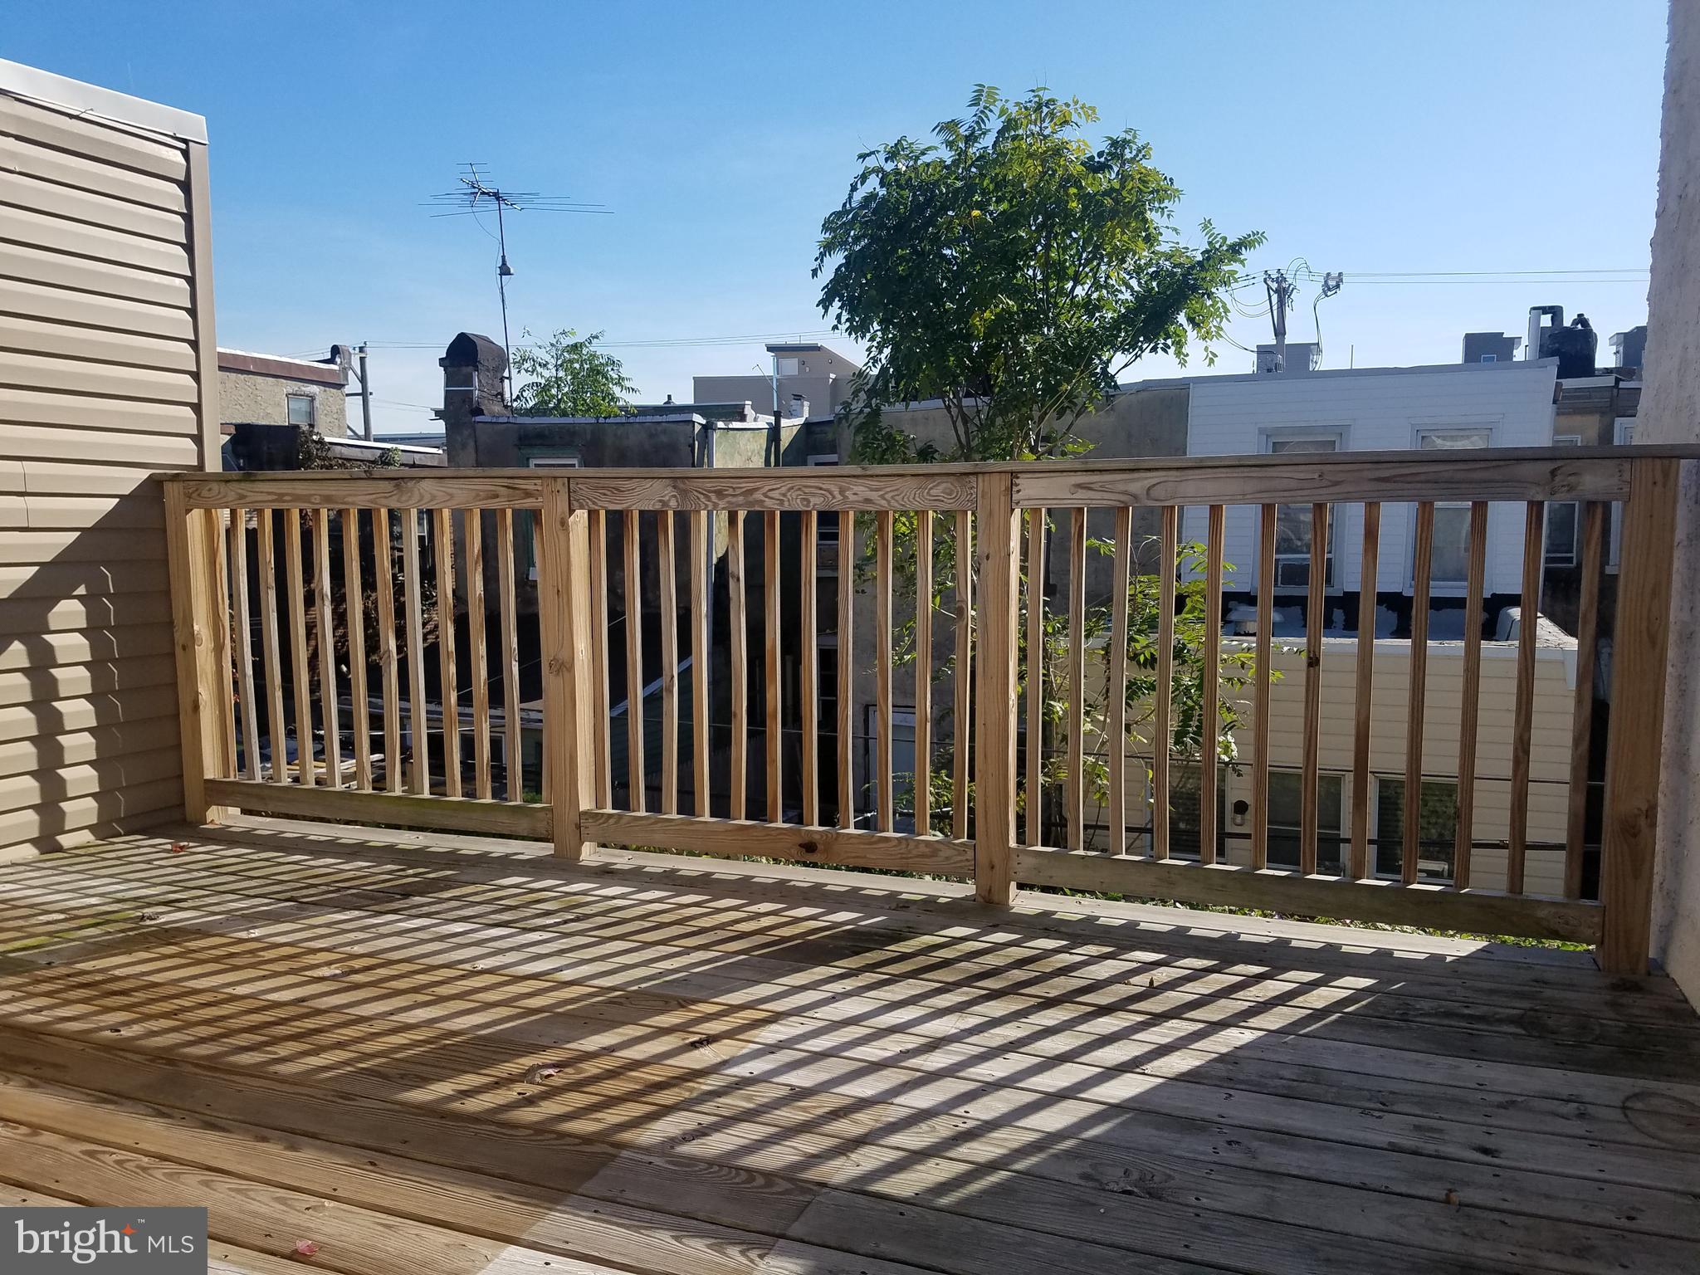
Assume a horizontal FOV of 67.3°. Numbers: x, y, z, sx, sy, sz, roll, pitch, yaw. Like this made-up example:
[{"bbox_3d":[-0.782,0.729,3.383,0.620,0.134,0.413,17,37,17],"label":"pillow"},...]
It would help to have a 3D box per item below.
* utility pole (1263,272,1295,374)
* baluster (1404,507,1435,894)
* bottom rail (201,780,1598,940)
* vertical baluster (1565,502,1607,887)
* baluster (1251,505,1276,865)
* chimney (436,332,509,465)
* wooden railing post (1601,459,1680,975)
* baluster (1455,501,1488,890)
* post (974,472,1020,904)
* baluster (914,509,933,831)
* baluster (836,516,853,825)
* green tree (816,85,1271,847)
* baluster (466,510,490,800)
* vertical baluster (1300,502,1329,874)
[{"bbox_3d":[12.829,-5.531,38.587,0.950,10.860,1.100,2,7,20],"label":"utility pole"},{"bbox_3d":[1.334,0.135,2.997,0.036,0.950,0.036,2,7,20],"label":"baluster"},{"bbox_3d":[-0.231,0.565,3.522,4.044,0.088,0.038,2,7,21],"label":"bottom rail"},{"bbox_3d":[1.657,0.145,2.878,0.036,0.950,0.036,2,7,20],"label":"vertical baluster"},{"bbox_3d":[0.987,0.121,3.049,0.034,0.944,0.034,2,7,21],"label":"baluster"},{"bbox_3d":[-5.077,-3.166,17.297,0.521,1.776,0.680,2,7,21],"label":"chimney"},{"bbox_3d":[1.707,0.175,2.773,0.089,1.112,0.089,2,7,21],"label":"wooden railing post"},{"bbox_3d":[1.407,0.134,2.892,0.034,0.944,0.034,2,7,21],"label":"baluster"},{"bbox_3d":[0.380,0.133,3.269,0.089,1.112,0.089,2,7,21],"label":"post"},{"bbox_3d":[0.194,0.096,3.346,0.034,0.944,0.034,2,7,21],"label":"baluster"},{"bbox_3d":[-0.014,0.089,3.423,0.034,0.944,0.034,2,7,21],"label":"baluster"},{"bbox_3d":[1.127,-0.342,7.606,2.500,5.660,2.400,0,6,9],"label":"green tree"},{"bbox_3d":[-1.135,0.056,3.902,0.036,0.950,0.036,2,7,20],"label":"baluster"},{"bbox_3d":[1.117,0.128,3.076,0.036,0.950,0.036,2,7,20],"label":"vertical baluster"}]

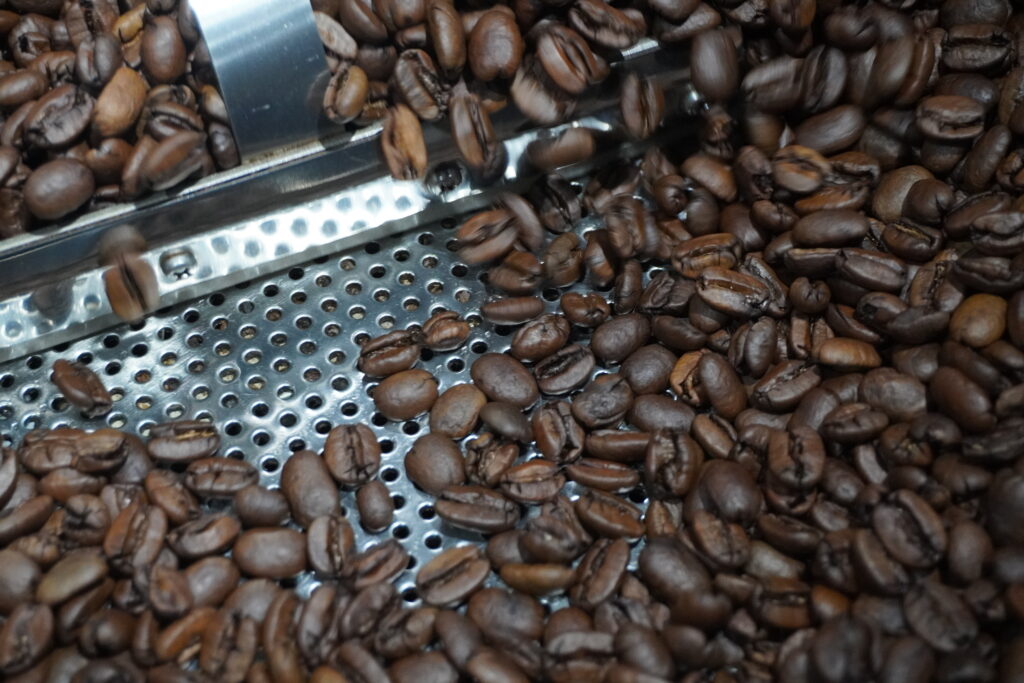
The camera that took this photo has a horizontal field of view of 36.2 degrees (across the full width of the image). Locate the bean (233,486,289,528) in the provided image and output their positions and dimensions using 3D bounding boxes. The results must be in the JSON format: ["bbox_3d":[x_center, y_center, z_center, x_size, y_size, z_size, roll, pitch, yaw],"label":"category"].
[{"bbox_3d":[-0.038,0.025,0.235,0.009,0.005,0.007,18,59,5],"label":"bean"}]

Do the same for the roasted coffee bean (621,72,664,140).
[{"bbox_3d":[0.021,-0.039,0.260,0.007,0.005,0.011,-8,98,-9],"label":"roasted coffee bean"}]

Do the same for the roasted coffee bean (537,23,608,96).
[{"bbox_3d":[0.009,-0.044,0.246,0.008,0.005,0.013,-39,97,-2],"label":"roasted coffee bean"}]

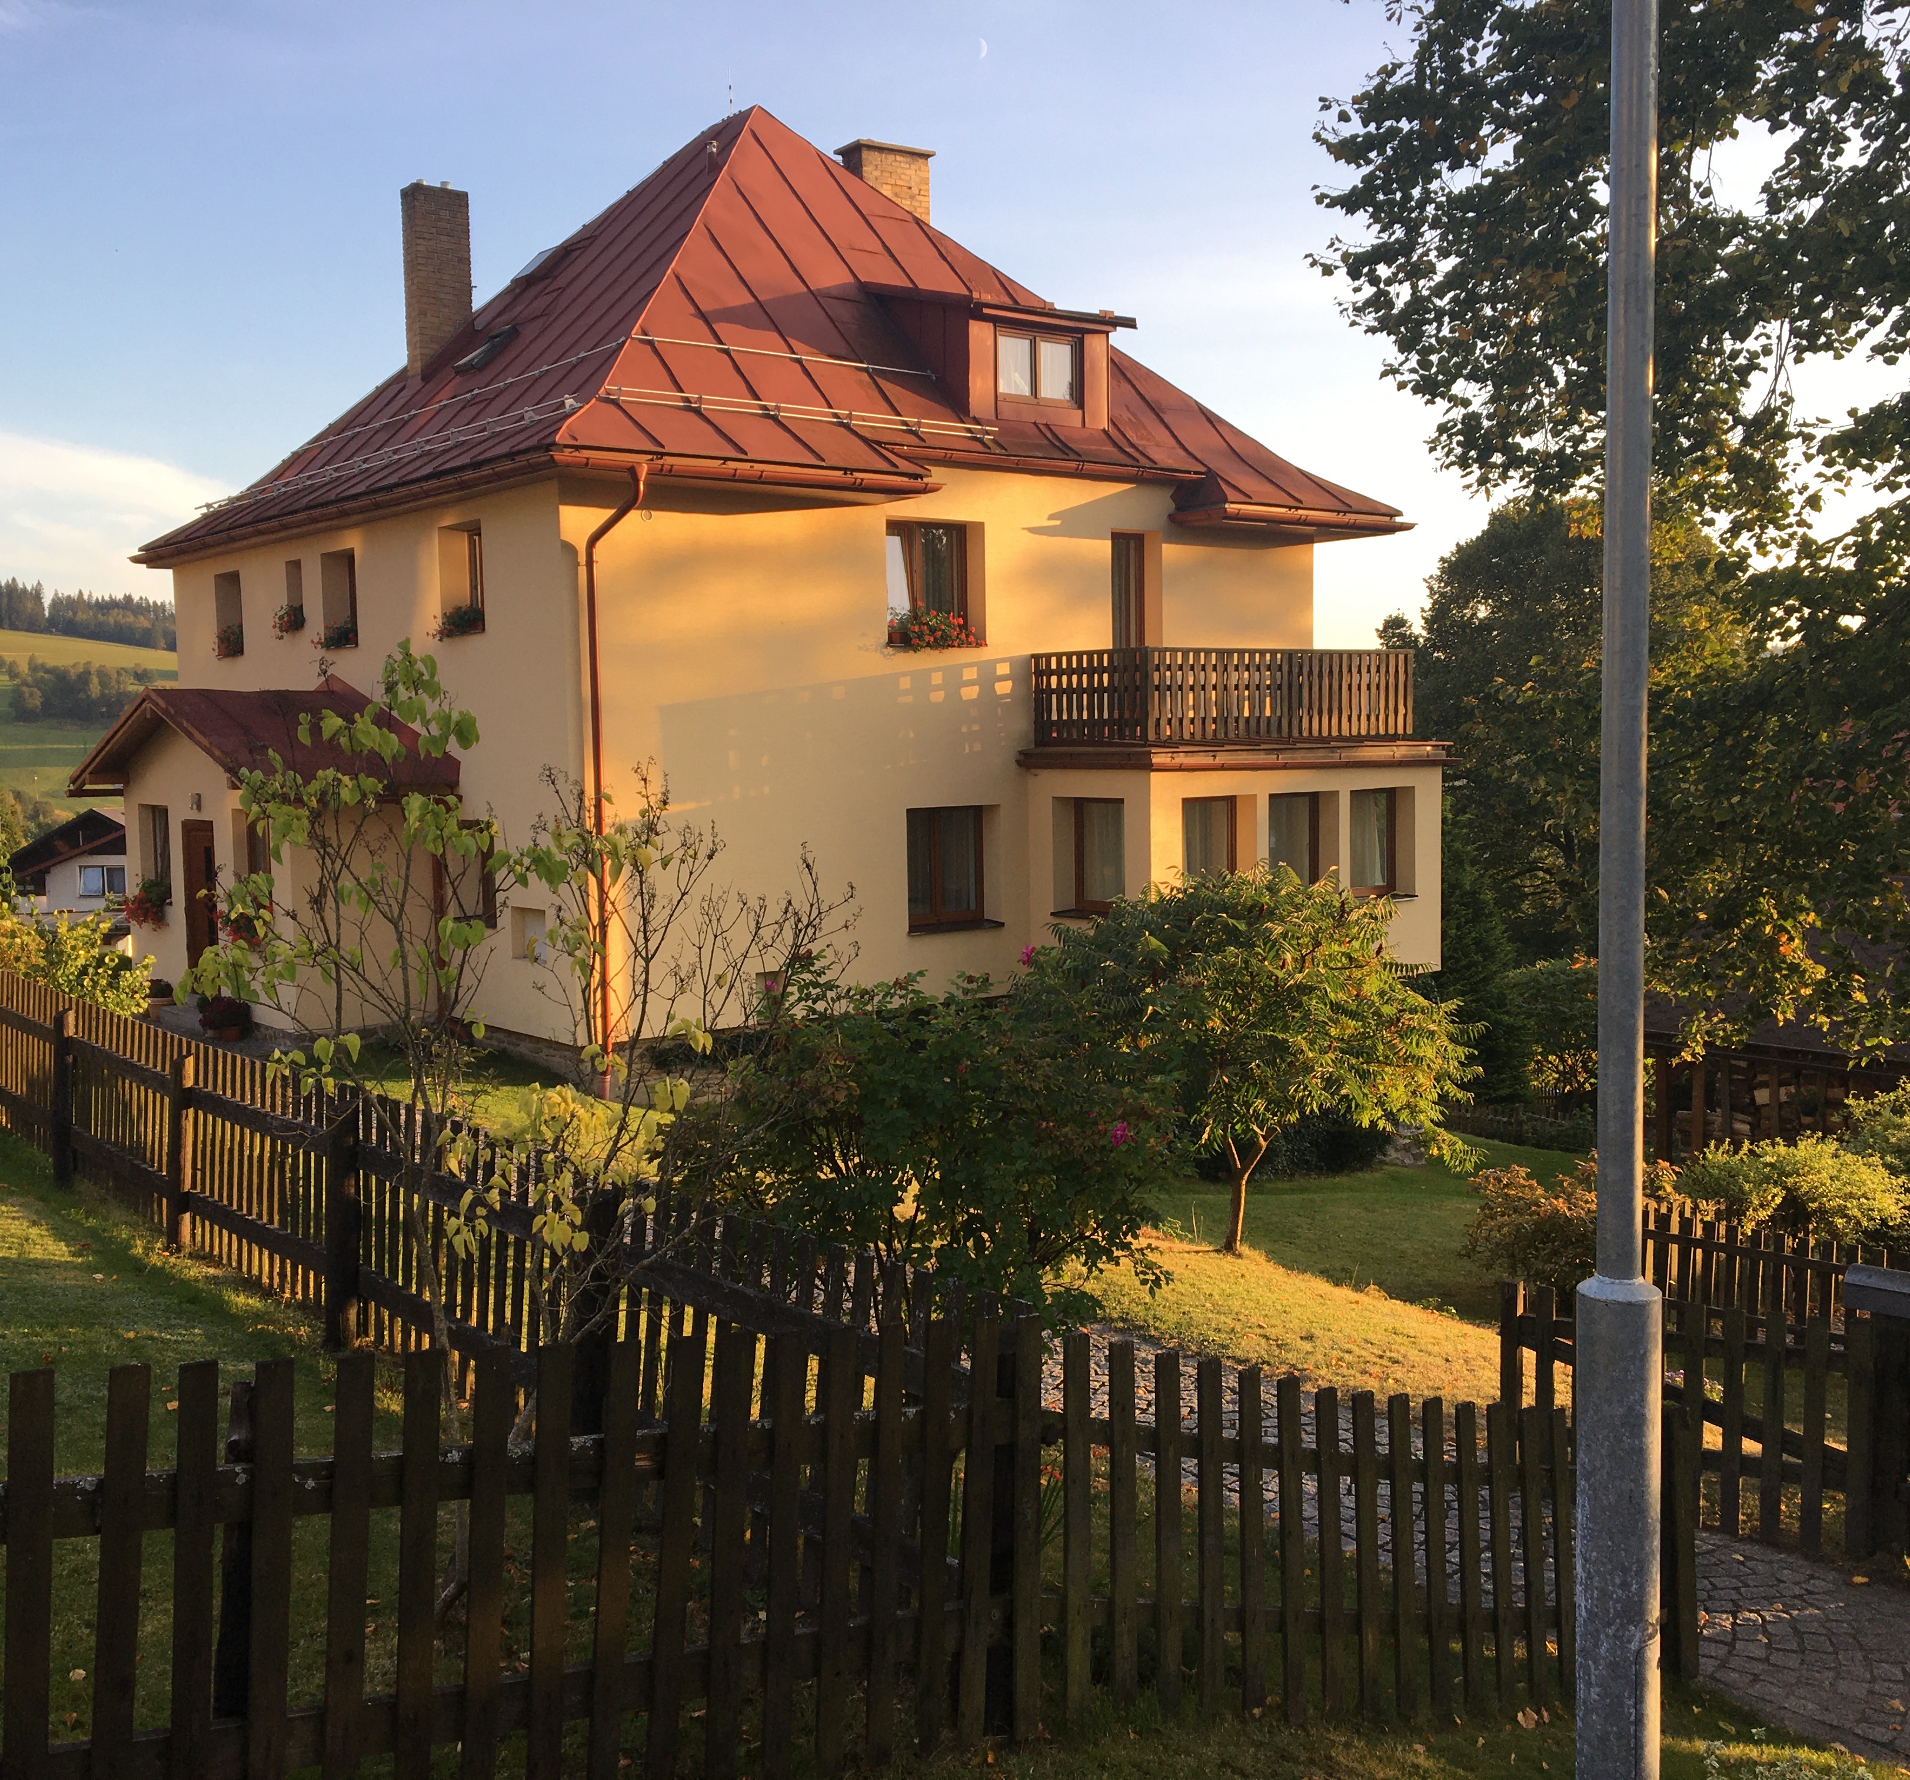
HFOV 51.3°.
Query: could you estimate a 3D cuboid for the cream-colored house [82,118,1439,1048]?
[{"bbox_3d":[-3.092,-4.515,25.722,13.650,11.410,13.700,-5,6,-39],"label":"cream-colored house"}]

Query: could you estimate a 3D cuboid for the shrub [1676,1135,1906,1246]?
[{"bbox_3d":[4.913,1.888,11.700,1.300,0.900,1.150,-1,5,0],"label":"shrub"}]

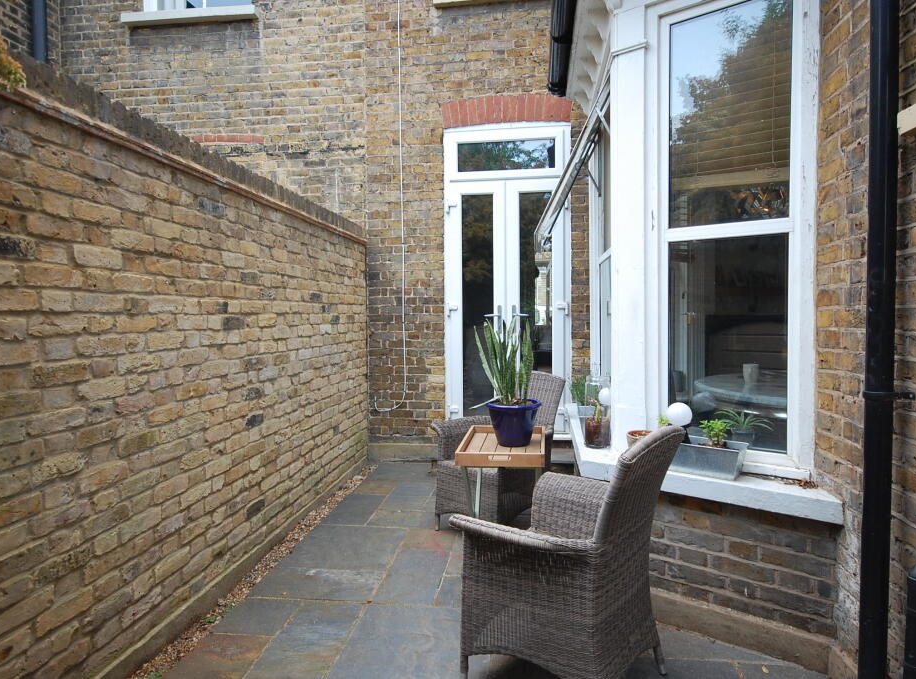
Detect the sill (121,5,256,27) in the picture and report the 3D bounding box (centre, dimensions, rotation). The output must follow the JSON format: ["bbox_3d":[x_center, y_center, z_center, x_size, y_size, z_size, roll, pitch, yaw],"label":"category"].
[{"bbox_3d":[-2.442,-2.950,5.484,1.296,0.080,0.170,0,2,8],"label":"sill"}]

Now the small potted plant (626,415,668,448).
[{"bbox_3d":[0.860,0.444,2.709,0.184,0.203,0.175,0,2,8],"label":"small potted plant"}]

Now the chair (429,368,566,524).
[{"bbox_3d":[0.267,0.697,3.662,0.580,0.920,0.640,2,3,44],"label":"chair"}]

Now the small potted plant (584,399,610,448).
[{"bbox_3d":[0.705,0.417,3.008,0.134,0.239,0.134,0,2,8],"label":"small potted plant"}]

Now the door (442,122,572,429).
[{"bbox_3d":[0.438,-0.514,5.287,1.115,2.750,0.100,0,2,8],"label":"door"}]

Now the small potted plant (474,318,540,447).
[{"bbox_3d":[0.248,0.208,2.962,0.328,0.620,0.290,0,2,8],"label":"small potted plant"}]

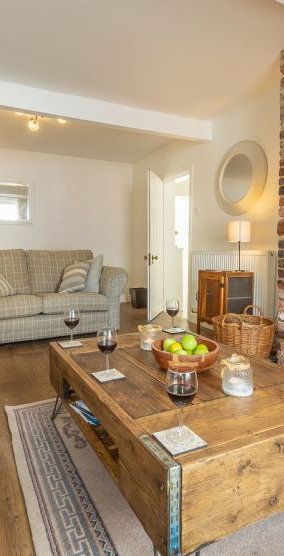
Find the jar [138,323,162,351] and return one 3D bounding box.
[{"bbox_3d":[0.038,0.295,1.640,0.110,0.115,0.110,0,4,0],"label":"jar"}]

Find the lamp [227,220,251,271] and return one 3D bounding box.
[{"bbox_3d":[0.960,-0.305,3.163,0.215,0.480,0.215,0,4,0],"label":"lamp"}]

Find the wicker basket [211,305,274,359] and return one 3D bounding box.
[{"bbox_3d":[0.855,0.477,2.777,0.470,0.390,0.500,3,5,37],"label":"wicker basket"}]

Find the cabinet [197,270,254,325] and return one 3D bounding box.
[{"bbox_3d":[0.830,0.286,3.252,0.310,0.710,0.410,-2,4,-26],"label":"cabinet"}]

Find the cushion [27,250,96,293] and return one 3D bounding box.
[{"bbox_3d":[-0.998,-0.074,3.941,0.700,0.500,0.220,-2,-10,-31],"label":"cushion"}]

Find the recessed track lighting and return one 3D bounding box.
[{"bbox_3d":[-1.161,-1.819,3.769,0.570,0.160,0.130,-2,4,-23],"label":"recessed track lighting"}]

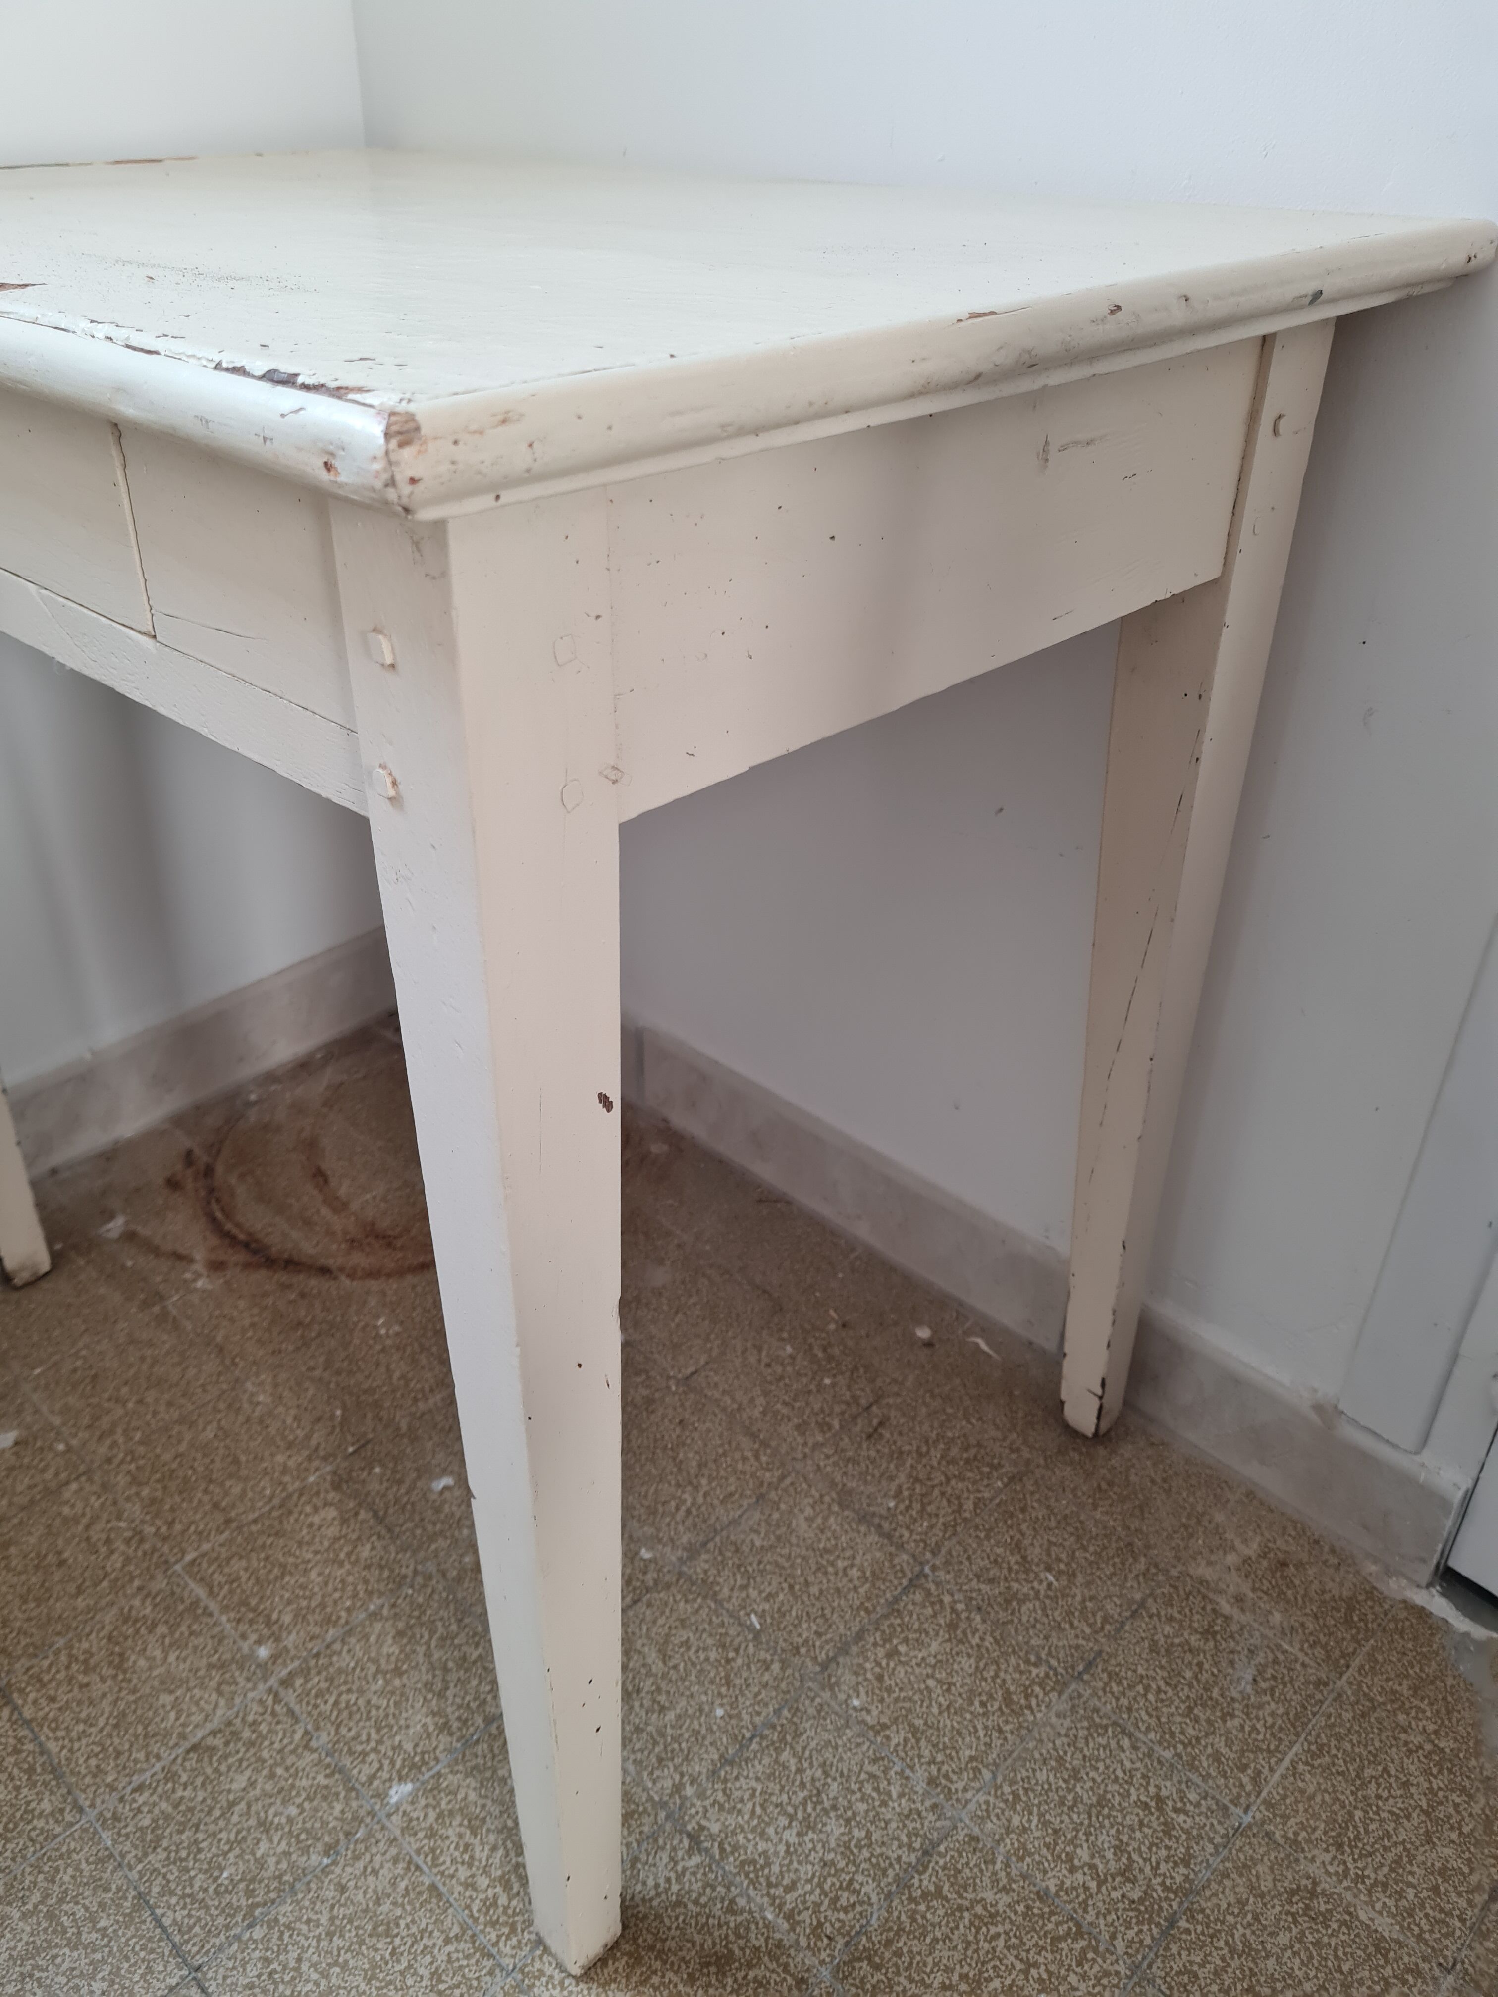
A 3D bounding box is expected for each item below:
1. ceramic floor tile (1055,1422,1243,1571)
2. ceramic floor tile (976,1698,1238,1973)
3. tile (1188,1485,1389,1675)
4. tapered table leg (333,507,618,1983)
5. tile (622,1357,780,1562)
[{"bbox_3d":[0.251,0.311,0.968,0.104,0.010,0.093,28,41,36],"label":"ceramic floor tile"},{"bbox_3d":[0.184,0.428,0.781,0.104,0.010,0.103,28,41,36],"label":"ceramic floor tile"},{"bbox_3d":[0.326,0.345,0.899,0.103,0.010,0.102,28,42,35],"label":"tile"},{"bbox_3d":[-0.074,0.154,0.549,0.049,0.676,0.051,27,41,35],"label":"tapered table leg"},{"bbox_3d":[-0.043,0.302,0.955,0.103,0.010,0.102,28,42,35],"label":"tile"}]

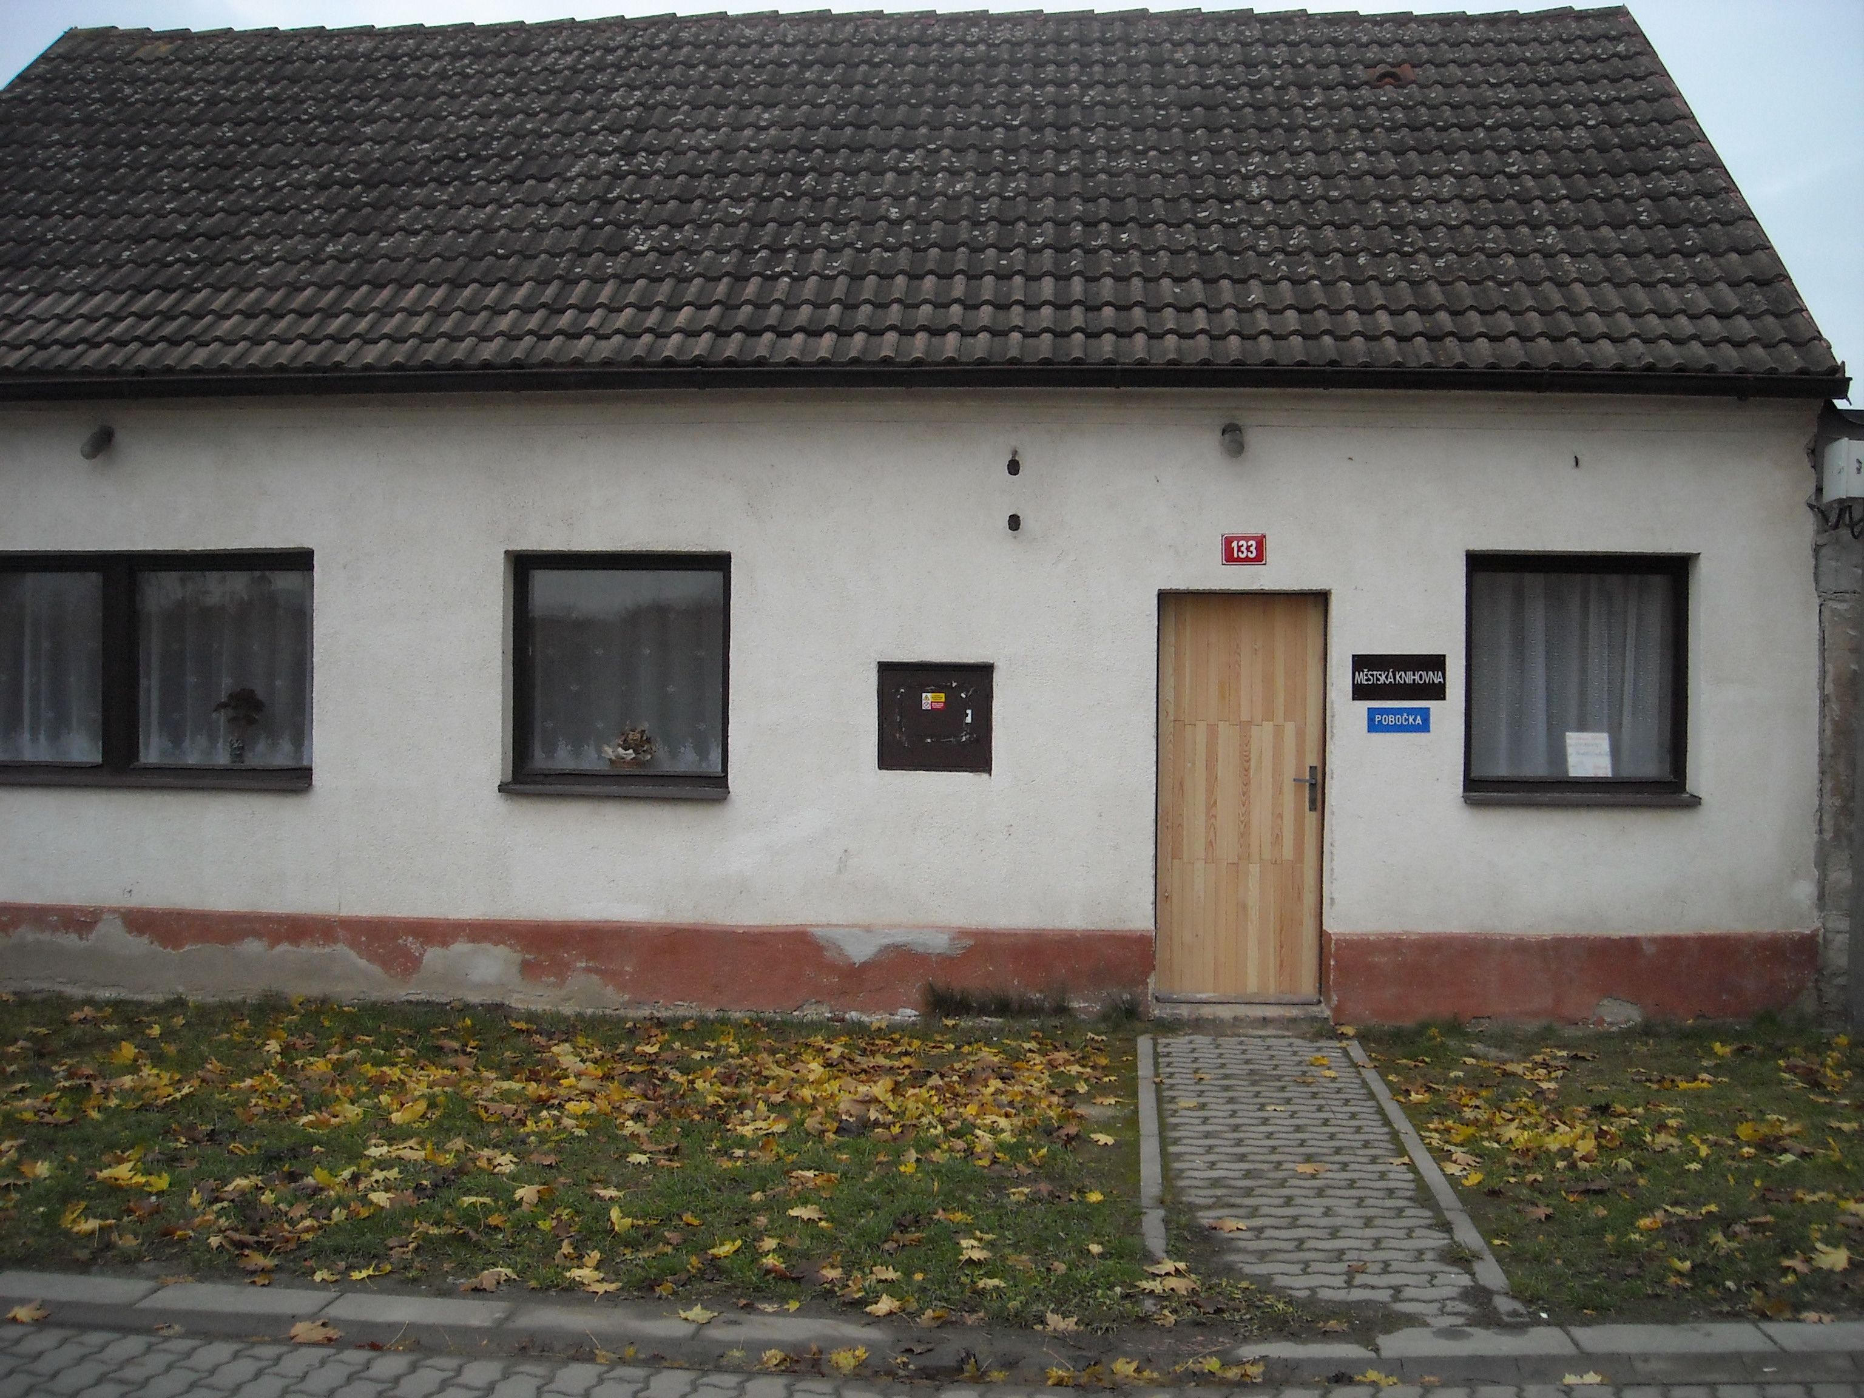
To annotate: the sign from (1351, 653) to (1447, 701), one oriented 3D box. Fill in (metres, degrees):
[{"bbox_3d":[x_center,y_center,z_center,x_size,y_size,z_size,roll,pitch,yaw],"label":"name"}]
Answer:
[{"bbox_3d":[2.173,-0.100,8.766,0.434,0.220,0.018,1,0,4],"label":"sign"}]

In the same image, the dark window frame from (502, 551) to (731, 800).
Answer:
[{"bbox_3d":[-1.523,-0.111,9.153,1.106,1.202,0.160,1,0,4],"label":"dark window frame"}]

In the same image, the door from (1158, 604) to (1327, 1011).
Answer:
[{"bbox_3d":[1.476,0.471,9.042,0.805,1.951,0.060,1,0,4],"label":"door"}]

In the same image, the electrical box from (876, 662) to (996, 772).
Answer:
[{"bbox_3d":[0.020,0.089,8.957,0.552,0.523,0.120,1,0,4],"label":"electrical box"}]

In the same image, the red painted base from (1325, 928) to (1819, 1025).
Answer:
[{"bbox_3d":[2.957,1.293,8.756,2.226,0.451,0.100,1,0,4],"label":"red painted base"}]

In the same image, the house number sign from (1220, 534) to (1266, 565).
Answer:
[{"bbox_3d":[1.461,-0.697,8.808,0.212,0.143,0.015,1,0,4],"label":"house number sign"}]

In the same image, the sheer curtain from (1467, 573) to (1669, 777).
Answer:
[{"bbox_3d":[3.054,-0.118,9.016,1.017,1.048,0.080,1,0,4],"label":"sheer curtain"}]

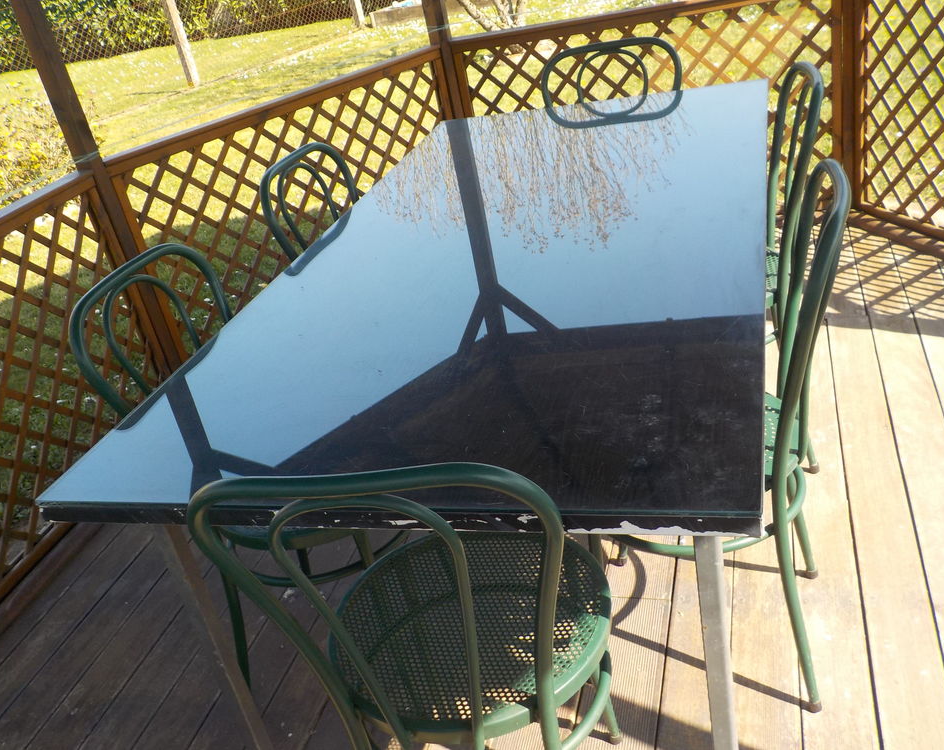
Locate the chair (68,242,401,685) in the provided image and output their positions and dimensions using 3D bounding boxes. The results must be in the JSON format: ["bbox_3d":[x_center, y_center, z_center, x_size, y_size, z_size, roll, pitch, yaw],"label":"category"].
[{"bbox_3d":[-0.335,0.184,1.664,0.464,0.888,0.412,-3,30,19],"label":"chair"}]

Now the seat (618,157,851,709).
[{"bbox_3d":[0.393,0.113,1.480,0.464,0.888,0.412,-1,31,21],"label":"seat"}]

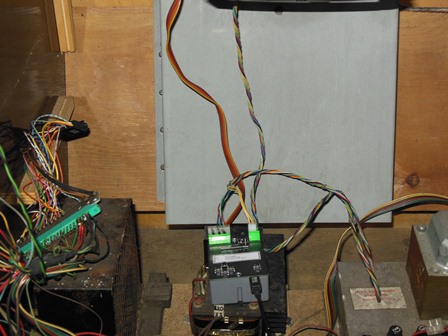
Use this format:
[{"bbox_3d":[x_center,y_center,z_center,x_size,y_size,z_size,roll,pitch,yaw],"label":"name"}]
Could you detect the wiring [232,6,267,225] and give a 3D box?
[{"bbox_3d":[0.030,-0.053,0.660,0.022,0.226,0.026,-6,-5,0],"label":"wiring"}]

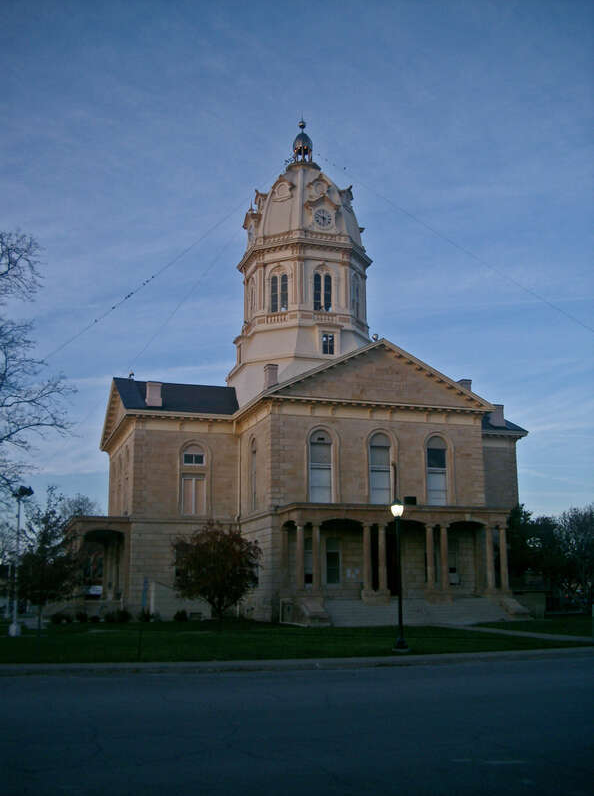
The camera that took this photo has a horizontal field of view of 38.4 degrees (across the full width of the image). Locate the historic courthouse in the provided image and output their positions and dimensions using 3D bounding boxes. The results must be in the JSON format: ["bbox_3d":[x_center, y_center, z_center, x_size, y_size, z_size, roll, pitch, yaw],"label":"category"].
[{"bbox_3d":[0.623,-3.307,62.043,31.200,36.775,31.200,4,-13,-18],"label":"historic courthouse"}]

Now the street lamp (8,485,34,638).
[{"bbox_3d":[-10.573,6.170,32.486,0.750,5.676,0.750,9,-16,-37],"label":"street lamp"}]

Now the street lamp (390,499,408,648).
[{"bbox_3d":[2.920,5.038,24.520,0.450,4.284,0.450,0,-12,0],"label":"street lamp"}]

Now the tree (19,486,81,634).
[{"bbox_3d":[-10.393,6.791,36.050,2.800,6.067,2.800,4,-13,-18],"label":"tree"}]

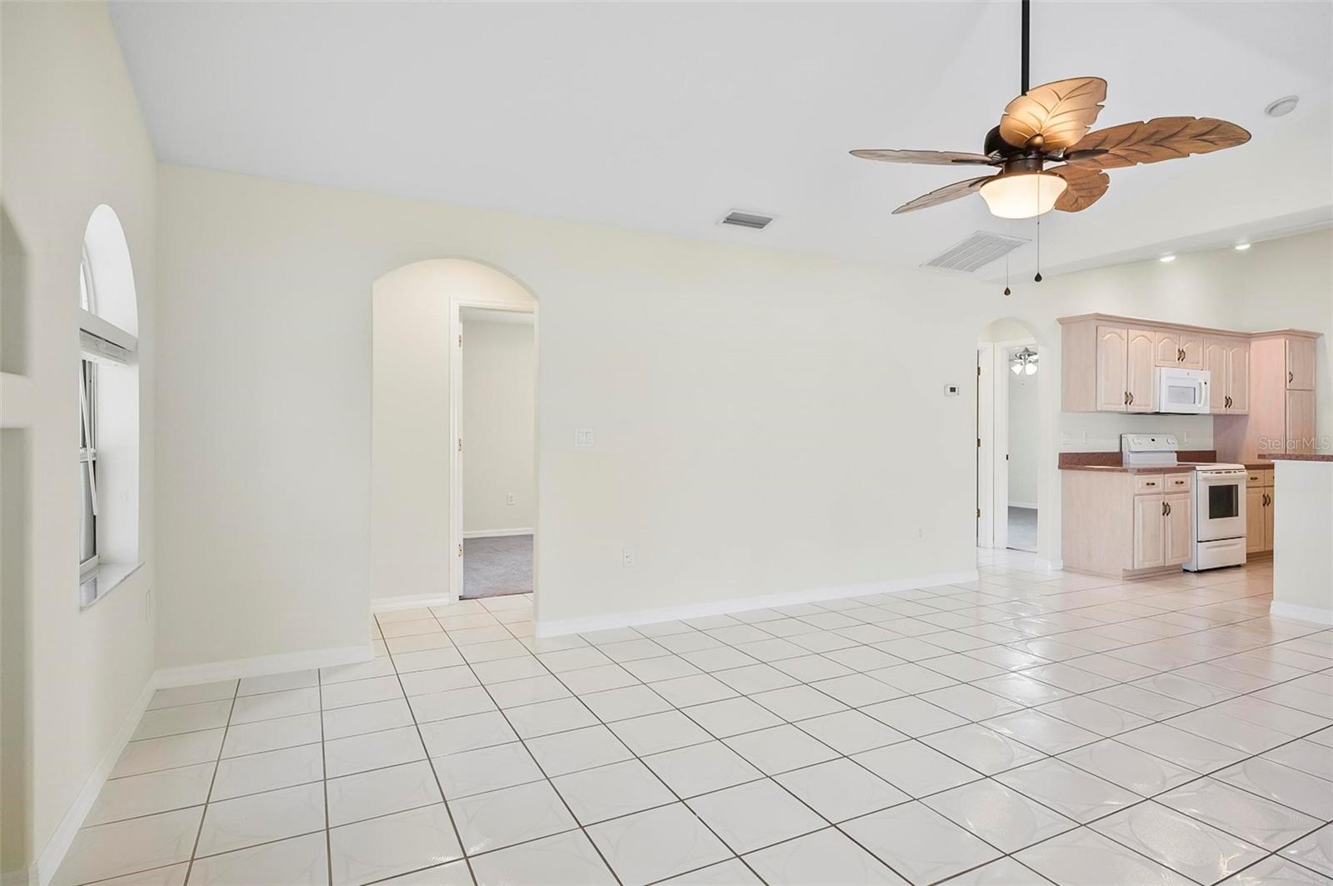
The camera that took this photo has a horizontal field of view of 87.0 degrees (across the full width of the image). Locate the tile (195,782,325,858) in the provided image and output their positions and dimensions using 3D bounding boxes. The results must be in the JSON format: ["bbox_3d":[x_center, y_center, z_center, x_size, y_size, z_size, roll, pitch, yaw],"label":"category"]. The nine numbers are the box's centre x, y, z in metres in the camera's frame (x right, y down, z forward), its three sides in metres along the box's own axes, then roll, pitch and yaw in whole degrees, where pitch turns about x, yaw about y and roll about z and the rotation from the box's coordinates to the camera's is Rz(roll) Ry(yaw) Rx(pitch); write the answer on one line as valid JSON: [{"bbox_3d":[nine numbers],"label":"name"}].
[{"bbox_3d":[-1.211,1.130,2.121,0.327,0.010,0.324,0,1,-27],"label":"tile"}]

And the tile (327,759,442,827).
[{"bbox_3d":[-0.926,1.145,2.304,0.332,0.010,0.332,0,1,-27],"label":"tile"}]

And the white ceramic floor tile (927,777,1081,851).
[{"bbox_3d":[1.023,1.146,2.174,0.332,0.010,0.332,0,1,-27],"label":"white ceramic floor tile"}]

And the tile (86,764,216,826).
[{"bbox_3d":[-1.676,1.146,2.302,0.318,0.010,0.327,0,1,-27],"label":"tile"}]

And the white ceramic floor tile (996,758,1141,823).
[{"bbox_3d":[1.333,1.152,2.343,0.333,0.010,0.330,0,1,-27],"label":"white ceramic floor tile"}]

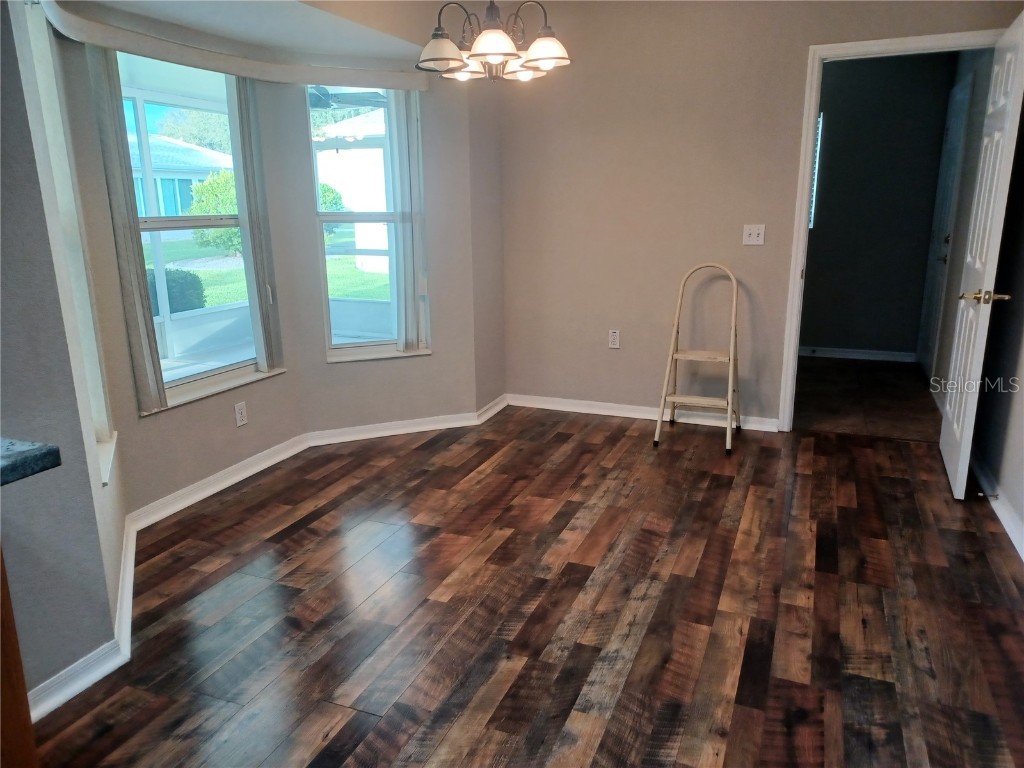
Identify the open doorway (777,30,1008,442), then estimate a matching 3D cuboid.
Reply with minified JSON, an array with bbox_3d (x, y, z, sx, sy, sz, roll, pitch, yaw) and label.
[{"bbox_3d":[2.013,-0.718,4.012,0.907,2.120,0.150,5,15,22],"label":"open doorway"}]

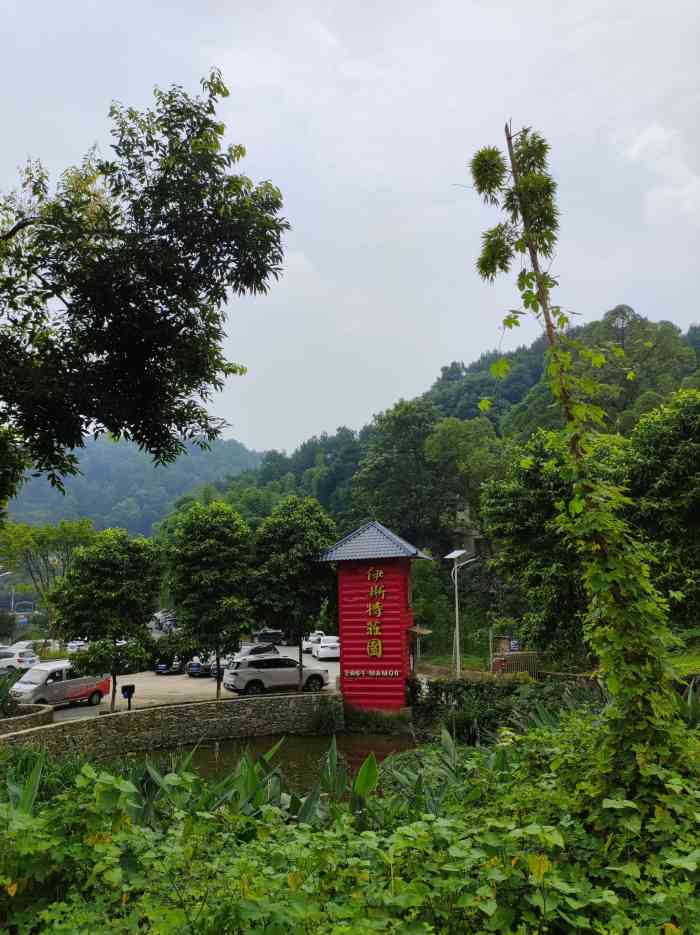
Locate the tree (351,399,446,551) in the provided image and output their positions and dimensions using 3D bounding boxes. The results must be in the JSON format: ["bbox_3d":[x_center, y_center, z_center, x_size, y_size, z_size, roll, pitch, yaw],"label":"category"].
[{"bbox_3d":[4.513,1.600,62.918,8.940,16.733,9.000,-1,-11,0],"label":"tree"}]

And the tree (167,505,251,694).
[{"bbox_3d":[-5.807,5.803,29.301,3.600,8.400,3.600,-1,-11,0],"label":"tree"}]

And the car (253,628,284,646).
[{"bbox_3d":[-7.337,15.653,63.162,1.850,1.700,4.600,6,-13,-29],"label":"car"}]

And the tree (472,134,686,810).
[{"bbox_3d":[2.108,-0.404,6.502,1.606,6.631,1.500,-1,-11,0],"label":"tree"}]

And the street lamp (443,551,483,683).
[{"bbox_3d":[5.710,7.444,34.639,1.950,6.700,0.800,-1,-11,0],"label":"street lamp"}]

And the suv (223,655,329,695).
[{"bbox_3d":[-3.236,9.216,30.388,4.680,1.700,1.870,4,-13,-24],"label":"suv"}]

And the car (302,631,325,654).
[{"bbox_3d":[-2.324,13.778,53.829,1.820,1.620,4.600,-4,-11,15],"label":"car"}]

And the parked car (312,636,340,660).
[{"bbox_3d":[-1.476,12.433,47.174,1.850,1.570,4.600,1,-11,-10],"label":"parked car"}]

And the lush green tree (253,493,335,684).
[{"bbox_3d":[-2.419,5.318,29.134,3.754,8.405,3.700,-1,-11,0],"label":"lush green tree"}]

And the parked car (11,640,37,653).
[{"bbox_3d":[-21.674,12.364,45.028,1.820,1.650,4.500,-7,-13,26],"label":"parked car"}]

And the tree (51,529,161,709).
[{"bbox_3d":[-9.100,5.589,25.127,4.098,6.656,4.000,-1,-11,0],"label":"tree"}]

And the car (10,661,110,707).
[{"bbox_3d":[-12.918,9.771,30.156,1.680,1.850,4.300,-7,-13,31],"label":"car"}]

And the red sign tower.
[{"bbox_3d":[1.051,5.881,27.376,3.750,7.370,3.600,-4,-12,14],"label":"red sign tower"}]

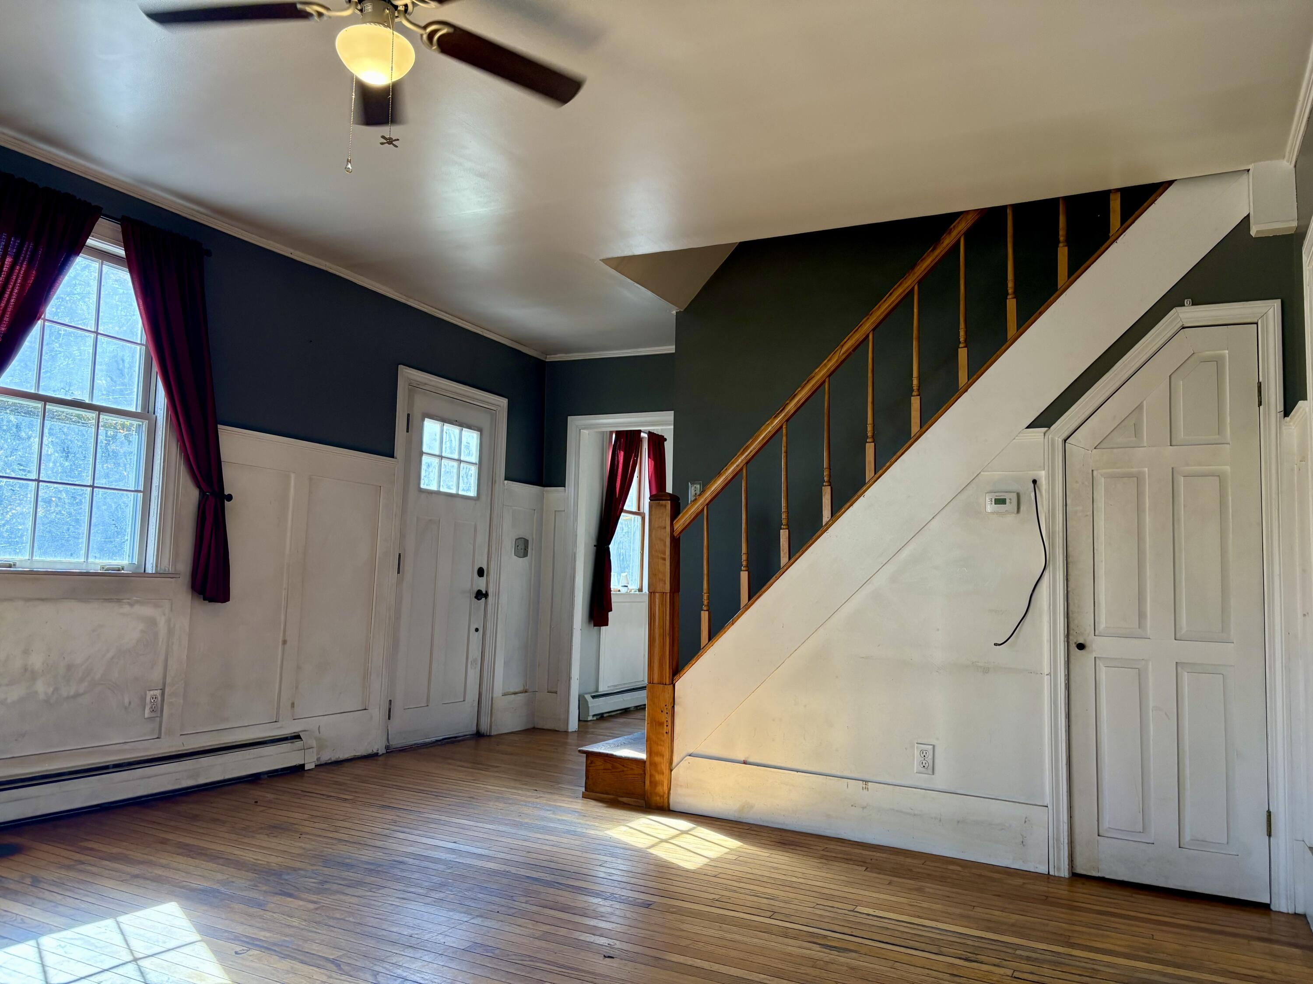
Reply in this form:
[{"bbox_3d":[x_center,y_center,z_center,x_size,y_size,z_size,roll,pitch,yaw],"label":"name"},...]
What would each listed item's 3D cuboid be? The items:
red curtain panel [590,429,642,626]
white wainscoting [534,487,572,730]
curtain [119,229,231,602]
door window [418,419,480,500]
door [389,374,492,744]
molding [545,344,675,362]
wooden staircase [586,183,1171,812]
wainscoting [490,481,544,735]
[{"bbox_3d":[-0.303,0.240,7.597,0.099,1.581,0.680,-1,-6,27],"label":"red curtain panel"},{"bbox_3d":[-0.706,0.778,6.638,0.251,1.620,0.035,-1,-6,27],"label":"white wainscoting"},{"bbox_3d":[-2.051,-0.326,4.210,0.099,1.583,0.655,-1,-6,27],"label":"curtain"},{"bbox_3d":[-1.248,-0.199,5.979,0.035,0.421,0.542,-1,-6,27],"label":"door window"},{"bbox_3d":[-1.270,0.461,5.936,0.049,2.059,0.813,-1,-6,27],"label":"door"},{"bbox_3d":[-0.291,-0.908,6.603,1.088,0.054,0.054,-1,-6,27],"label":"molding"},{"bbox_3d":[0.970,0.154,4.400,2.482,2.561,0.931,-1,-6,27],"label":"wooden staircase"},{"bbox_3d":[-0.916,0.759,6.521,0.035,1.620,0.419,-1,-6,27],"label":"wainscoting"}]

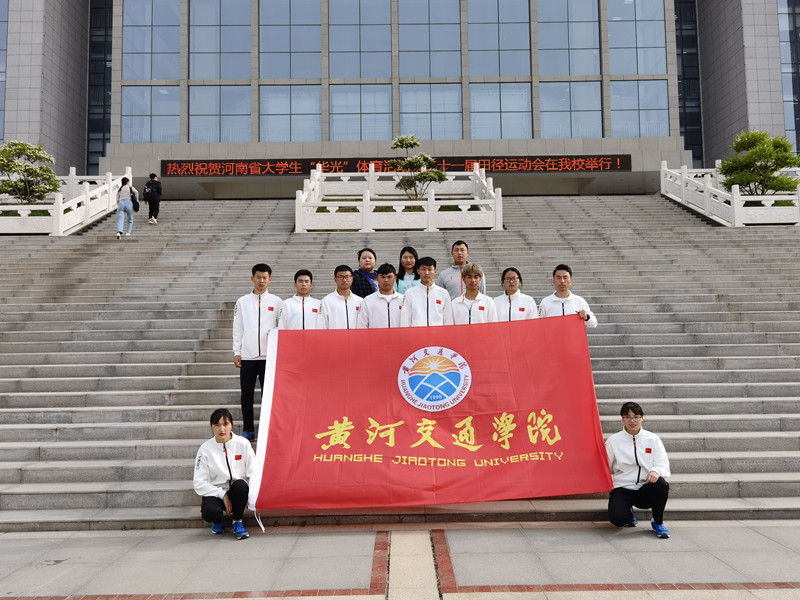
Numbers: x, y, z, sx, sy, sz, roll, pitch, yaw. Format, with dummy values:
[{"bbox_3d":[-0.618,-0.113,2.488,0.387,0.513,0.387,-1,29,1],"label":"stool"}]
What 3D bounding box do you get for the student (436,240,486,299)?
[{"bbox_3d":[0.676,0.236,6.715,0.520,1.751,0.310,-1,-2,3],"label":"student"}]

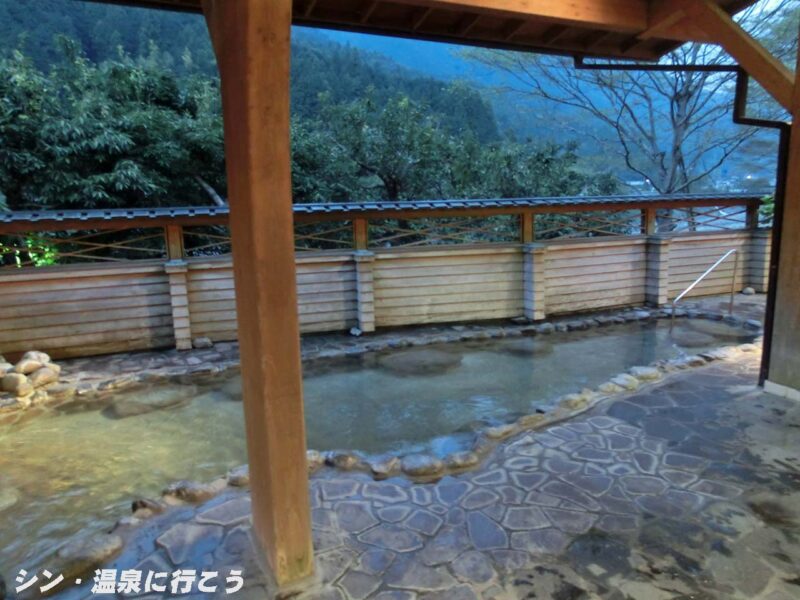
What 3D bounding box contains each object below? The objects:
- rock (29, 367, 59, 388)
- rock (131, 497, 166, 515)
[{"bbox_3d":[-2.908,0.636,4.540,0.193,0.173,0.145,-5,10,-19],"label":"rock"},{"bbox_3d":[-1.259,1.034,2.779,0.164,0.070,0.098,-4,10,-18],"label":"rock"}]

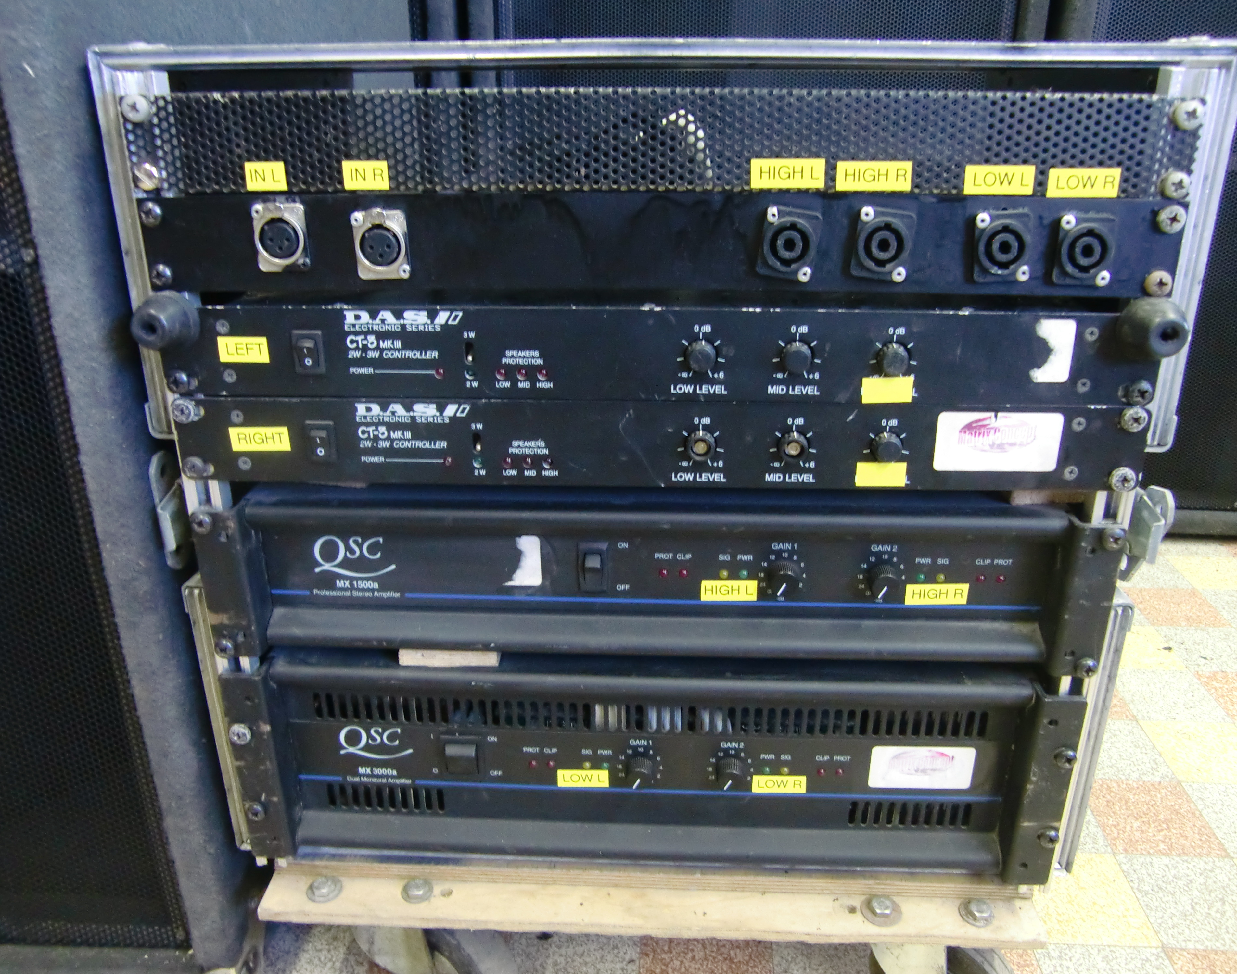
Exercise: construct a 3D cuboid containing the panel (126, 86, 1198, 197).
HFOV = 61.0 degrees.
[{"bbox_3d":[0.015,-0.155,0.477,0.483,0.044,0.013,1,23,2],"label":"panel"}]

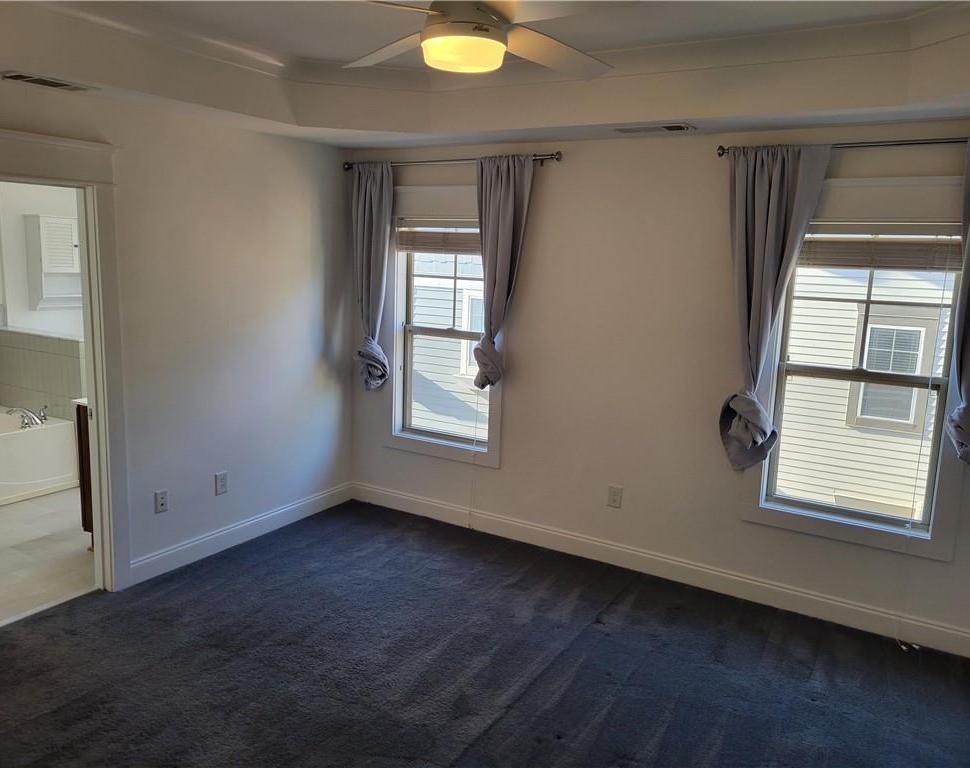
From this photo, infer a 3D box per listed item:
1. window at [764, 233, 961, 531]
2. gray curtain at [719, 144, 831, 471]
[{"bbox_3d":[1.806,-0.028,3.720,0.775,1.405,0.130,8,12,31],"label":"window"},{"bbox_3d":[1.358,-0.348,3.749,0.460,1.570,0.170,8,12,31],"label":"gray curtain"}]

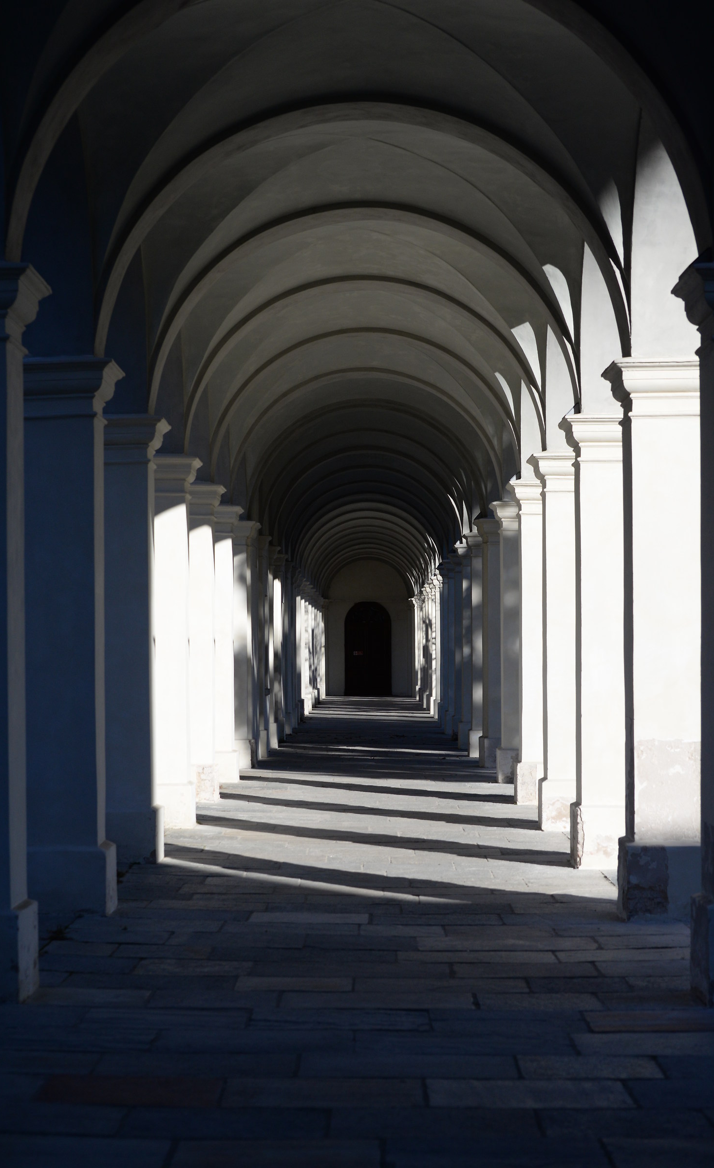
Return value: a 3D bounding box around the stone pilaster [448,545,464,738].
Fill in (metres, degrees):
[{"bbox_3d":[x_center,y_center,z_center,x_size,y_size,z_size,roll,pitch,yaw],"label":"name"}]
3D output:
[{"bbox_3d":[1.879,1.055,38.421,0.630,3.168,0.630,0,-2,0],"label":"stone pilaster"}]

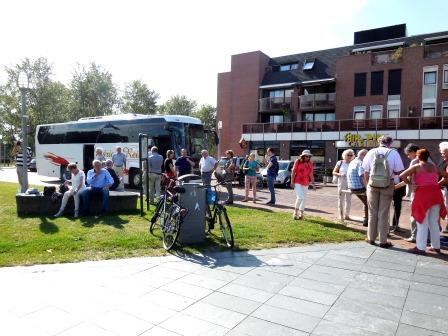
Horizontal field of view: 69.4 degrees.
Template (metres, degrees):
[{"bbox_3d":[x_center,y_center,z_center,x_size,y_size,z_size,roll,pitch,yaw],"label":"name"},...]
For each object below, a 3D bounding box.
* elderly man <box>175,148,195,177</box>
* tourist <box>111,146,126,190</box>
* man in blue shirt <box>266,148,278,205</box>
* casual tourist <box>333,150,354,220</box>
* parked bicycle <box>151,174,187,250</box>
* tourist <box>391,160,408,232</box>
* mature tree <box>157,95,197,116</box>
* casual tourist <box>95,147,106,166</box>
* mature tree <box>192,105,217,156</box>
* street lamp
[{"bbox_3d":[-1.261,0.249,10.200,0.600,1.700,0.400,1,3,11],"label":"elderly man"},{"bbox_3d":[-3.862,0.083,11.900,0.560,1.750,0.360,0,3,-6],"label":"tourist"},{"bbox_3d":[1.510,0.281,10.171,0.450,1.760,0.500,1,2,-6],"label":"man in blue shirt"},{"bbox_3d":[2.777,0.385,7.550,0.500,1.650,0.380,-1,3,-18],"label":"casual tourist"},{"bbox_3d":[-0.986,0.732,5.671,0.550,1.100,1.750,11,-2,-21],"label":"parked bicycle"},{"bbox_3d":[3.621,0.491,6.724,0.480,1.620,0.500,-1,3,-45],"label":"tourist"},{"bbox_3d":[-6.752,-5.212,48.333,5.400,10.300,5.400,0,2,-30],"label":"mature tree"},{"bbox_3d":[-4.477,0.082,11.700,0.500,1.650,0.360,1,3,18],"label":"casual tourist"},{"bbox_3d":[-2.987,-5.421,56.333,5.400,10.300,5.400,1,2,0],"label":"mature tree"},{"bbox_3d":[-5.578,-0.824,9.039,0.320,3.750,0.320,1,2,0],"label":"street lamp"}]

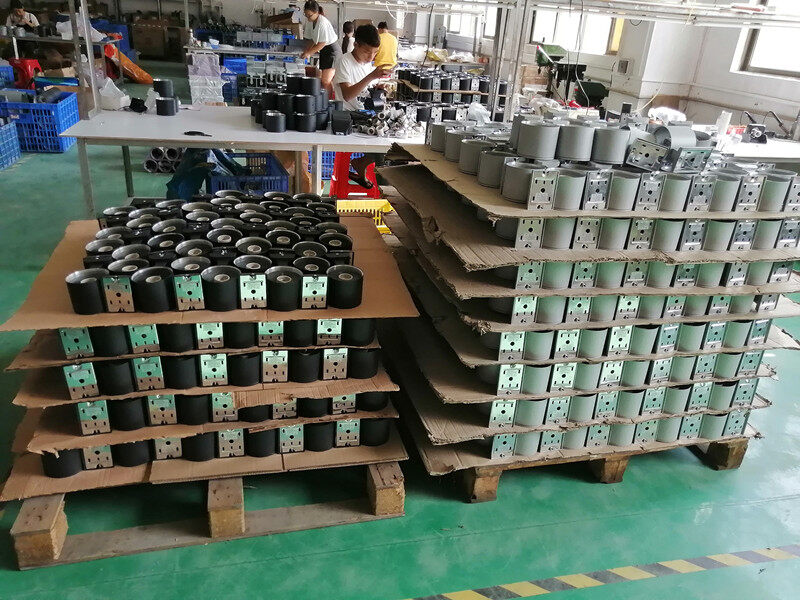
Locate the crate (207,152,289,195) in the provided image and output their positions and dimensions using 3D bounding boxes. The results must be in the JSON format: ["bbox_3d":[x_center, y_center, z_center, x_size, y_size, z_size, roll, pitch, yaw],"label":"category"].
[{"bbox_3d":[-1.183,-0.857,4.646,0.542,0.380,0.711,-5,27,-19],"label":"crate"}]

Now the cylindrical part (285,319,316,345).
[{"bbox_3d":[-0.323,0.080,1.964,0.109,0.103,0.109,-3,25,-14],"label":"cylindrical part"}]

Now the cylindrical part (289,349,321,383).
[{"bbox_3d":[-0.312,0.199,2.000,0.109,0.103,0.109,-3,25,-14],"label":"cylindrical part"}]

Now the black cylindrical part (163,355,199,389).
[{"bbox_3d":[-0.701,0.210,1.938,0.123,0.105,0.123,-2,26,-13],"label":"black cylindrical part"}]

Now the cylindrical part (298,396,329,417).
[{"bbox_3d":[-0.296,0.317,2.036,0.123,0.105,0.123,-2,26,-13],"label":"cylindrical part"}]

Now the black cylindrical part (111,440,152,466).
[{"bbox_3d":[-0.853,0.453,1.933,0.123,0.105,0.123,-2,26,-12],"label":"black cylindrical part"}]

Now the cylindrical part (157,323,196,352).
[{"bbox_3d":[-0.697,0.092,1.878,0.109,0.103,0.109,-3,25,-14],"label":"cylindrical part"}]

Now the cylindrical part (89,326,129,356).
[{"bbox_3d":[-0.895,0.101,1.875,0.123,0.105,0.123,-2,26,-13],"label":"cylindrical part"}]

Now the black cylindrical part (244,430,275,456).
[{"bbox_3d":[-0.469,0.447,2.014,0.109,0.103,0.109,-3,25,-14],"label":"black cylindrical part"}]

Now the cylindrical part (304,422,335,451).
[{"bbox_3d":[-0.280,0.436,2.053,0.123,0.105,0.123,-2,26,-12],"label":"cylindrical part"}]

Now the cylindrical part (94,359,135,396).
[{"bbox_3d":[-0.882,0.221,1.861,0.109,0.103,0.109,-3,25,-14],"label":"cylindrical part"}]

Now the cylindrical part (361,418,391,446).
[{"bbox_3d":[-0.089,0.435,2.102,0.109,0.103,0.109,3,24,-2],"label":"cylindrical part"}]

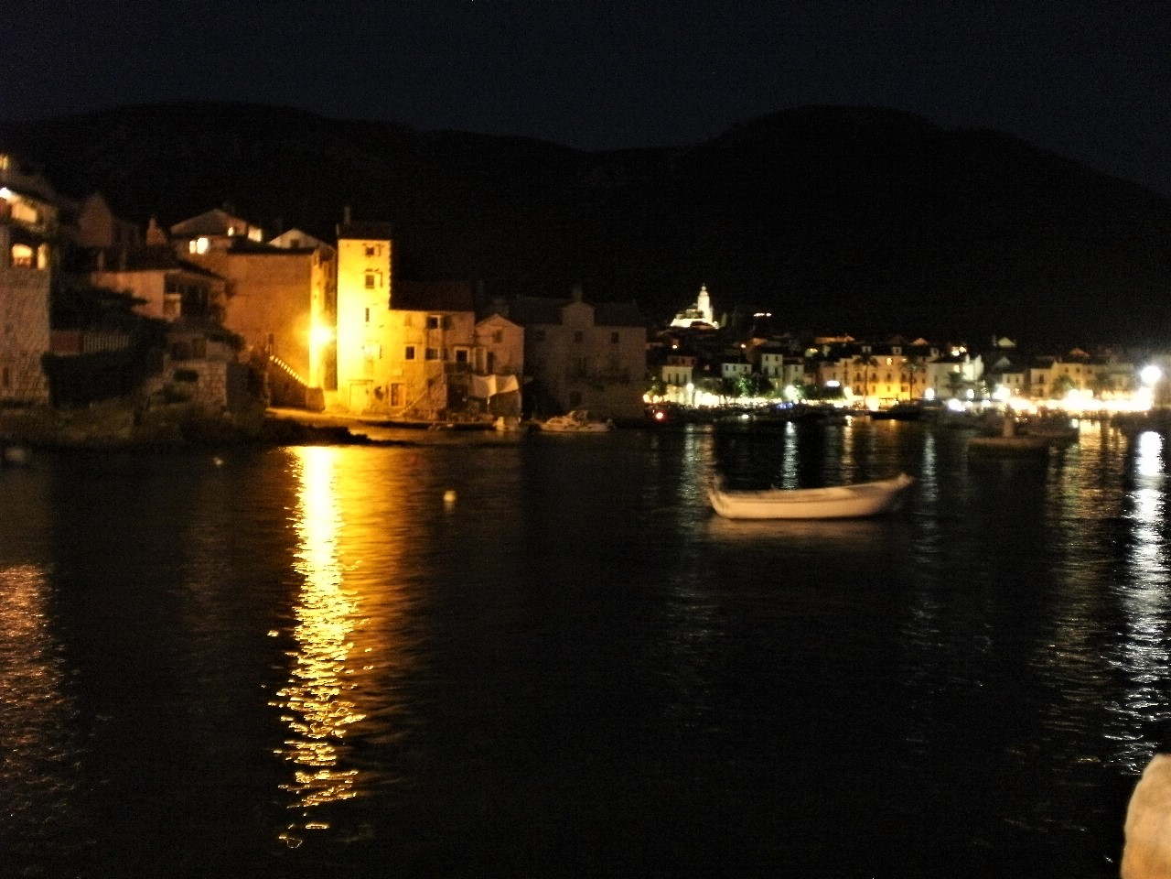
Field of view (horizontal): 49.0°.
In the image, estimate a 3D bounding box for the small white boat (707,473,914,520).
[{"bbox_3d":[4.507,1.093,25.668,4.150,0.900,1.500,0,1,-5],"label":"small white boat"}]

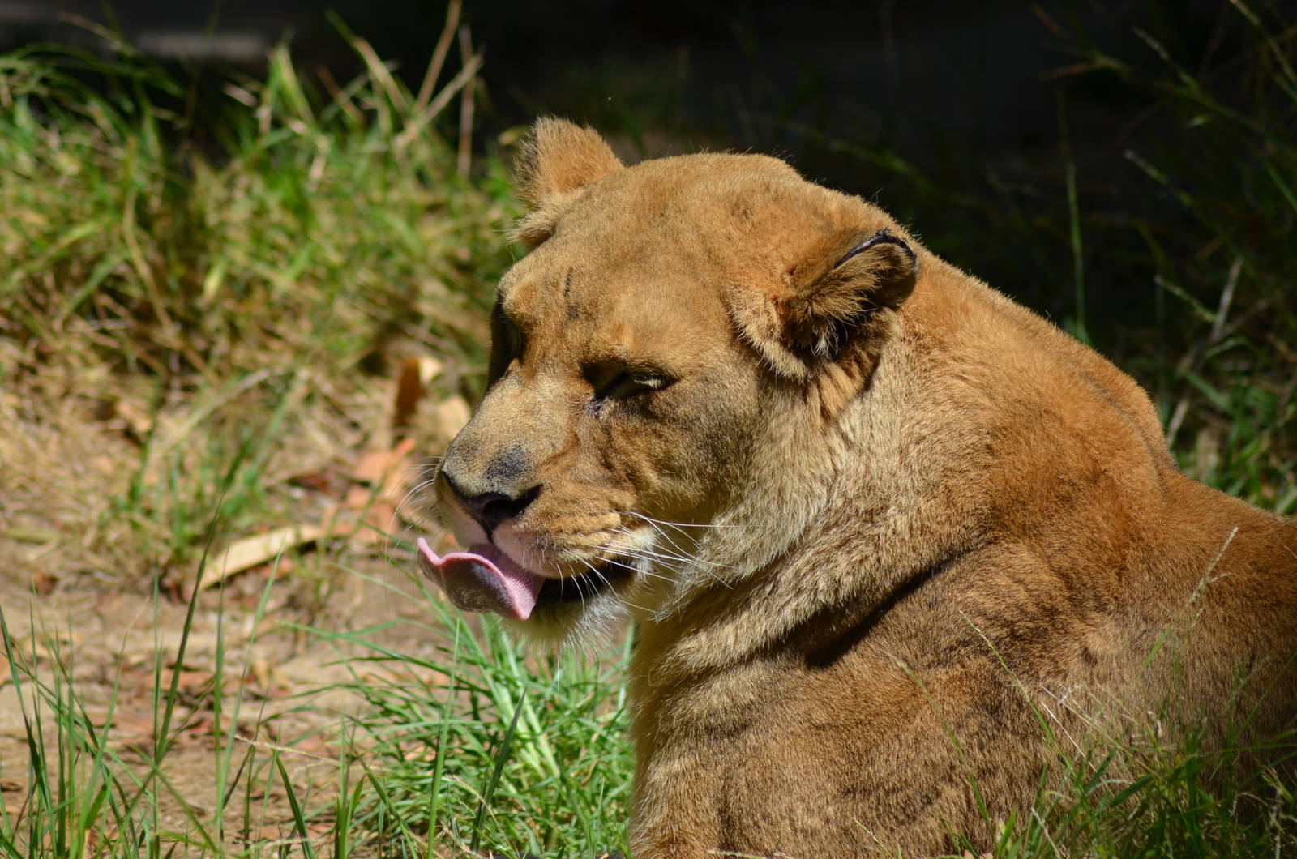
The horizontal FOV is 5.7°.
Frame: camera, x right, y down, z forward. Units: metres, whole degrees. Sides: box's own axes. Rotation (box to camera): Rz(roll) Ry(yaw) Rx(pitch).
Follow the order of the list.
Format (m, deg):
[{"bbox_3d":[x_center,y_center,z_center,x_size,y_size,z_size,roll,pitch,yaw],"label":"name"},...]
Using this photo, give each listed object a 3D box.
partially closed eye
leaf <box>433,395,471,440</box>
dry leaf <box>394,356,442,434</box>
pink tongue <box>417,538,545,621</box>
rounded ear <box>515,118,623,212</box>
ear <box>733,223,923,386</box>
[{"bbox_3d":[-0.009,-0.026,7.280,0.050,0.021,0.020,0,22,16],"label":"partially closed eye"},{"bbox_3d":[-0.131,-0.007,8.800,0.030,0.032,0.015,0,14,0],"label":"leaf"},{"bbox_3d":[-0.157,-0.023,8.800,0.034,0.055,0.018,0,14,0],"label":"dry leaf"},{"bbox_3d":[-0.094,0.084,7.250,0.045,0.030,0.062,-23,28,-31],"label":"pink tongue"},{"bbox_3d":[-0.046,-0.150,7.420,0.048,0.056,0.075,-15,12,-11],"label":"rounded ear"},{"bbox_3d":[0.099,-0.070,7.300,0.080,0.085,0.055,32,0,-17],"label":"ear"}]

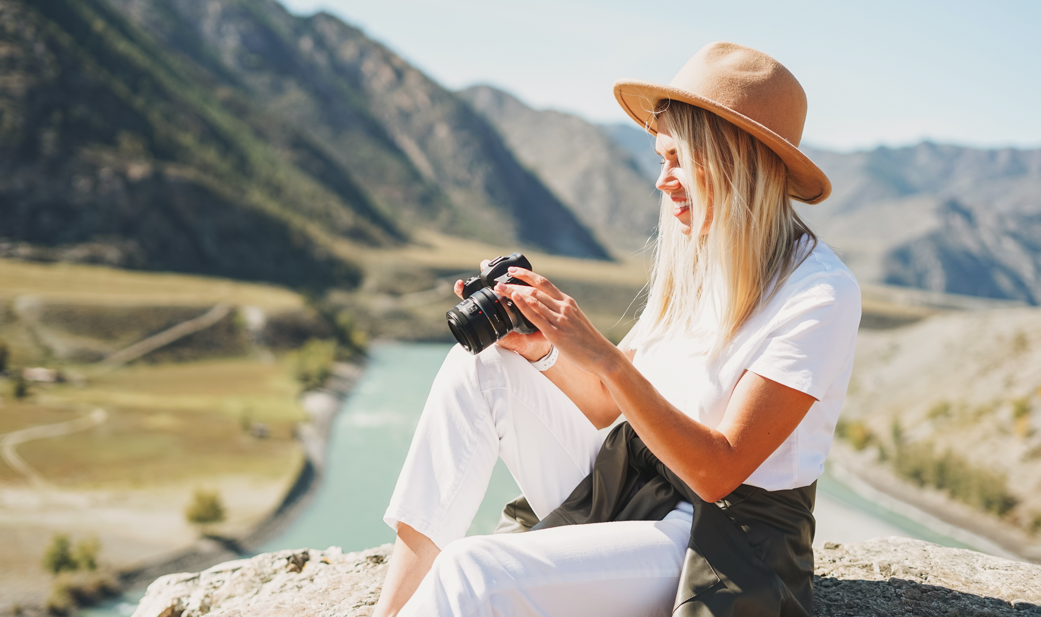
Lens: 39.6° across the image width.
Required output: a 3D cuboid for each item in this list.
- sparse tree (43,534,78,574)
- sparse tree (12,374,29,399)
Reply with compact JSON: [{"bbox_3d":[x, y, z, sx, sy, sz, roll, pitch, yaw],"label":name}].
[{"bbox_3d":[-78.540,42.030,246.460,5.790,6.730,5.790,-1,4,-18],"label":"sparse tree"},{"bbox_3d":[-152.550,23.950,440.700,5.050,7.700,5.050,-1,4,-19],"label":"sparse tree"}]

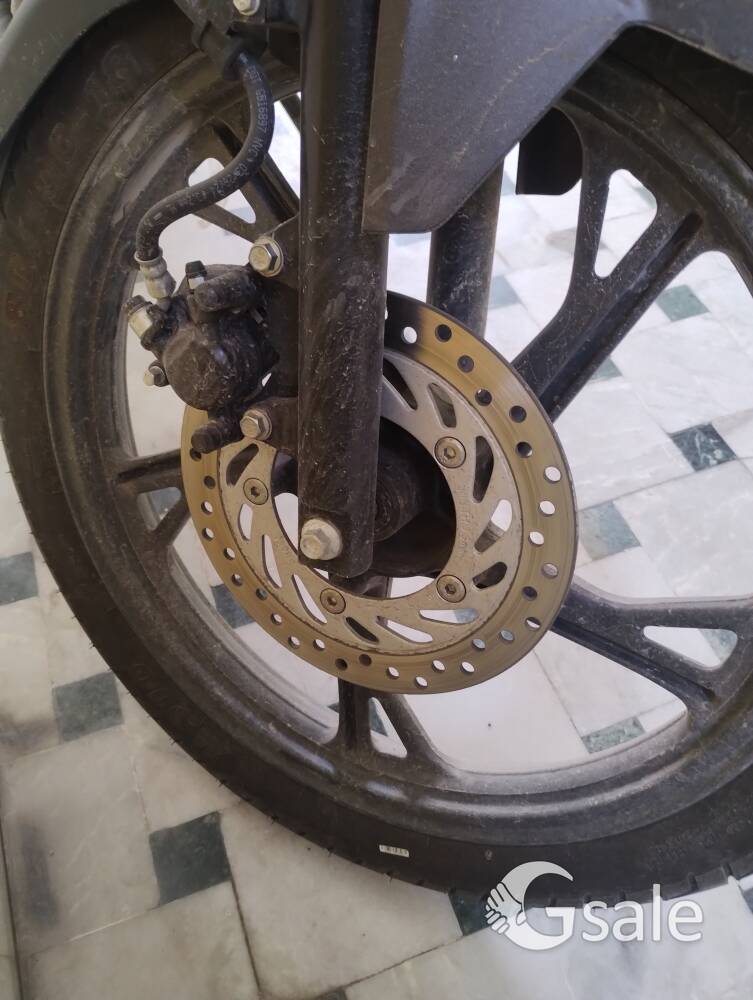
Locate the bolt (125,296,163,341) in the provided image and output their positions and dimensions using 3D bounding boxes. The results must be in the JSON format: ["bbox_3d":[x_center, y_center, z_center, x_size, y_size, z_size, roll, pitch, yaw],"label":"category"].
[{"bbox_3d":[-0.123,-0.095,0.429,0.013,0.019,0.013,-27,38,-9],"label":"bolt"}]

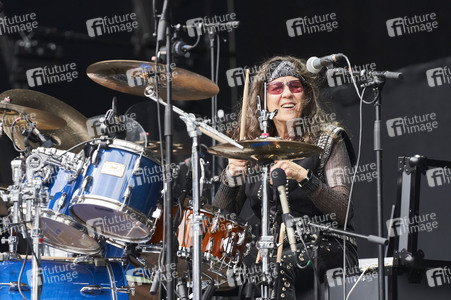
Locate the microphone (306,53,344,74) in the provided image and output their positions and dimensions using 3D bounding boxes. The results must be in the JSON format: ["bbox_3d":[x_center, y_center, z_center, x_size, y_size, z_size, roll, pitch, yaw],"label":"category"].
[{"bbox_3d":[0.325,-0.287,8.098,0.052,0.052,0.185,5,-13,-35],"label":"microphone"}]

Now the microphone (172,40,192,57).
[{"bbox_3d":[-0.174,-0.356,8.900,0.056,0.058,0.165,5,-11,-37],"label":"microphone"}]

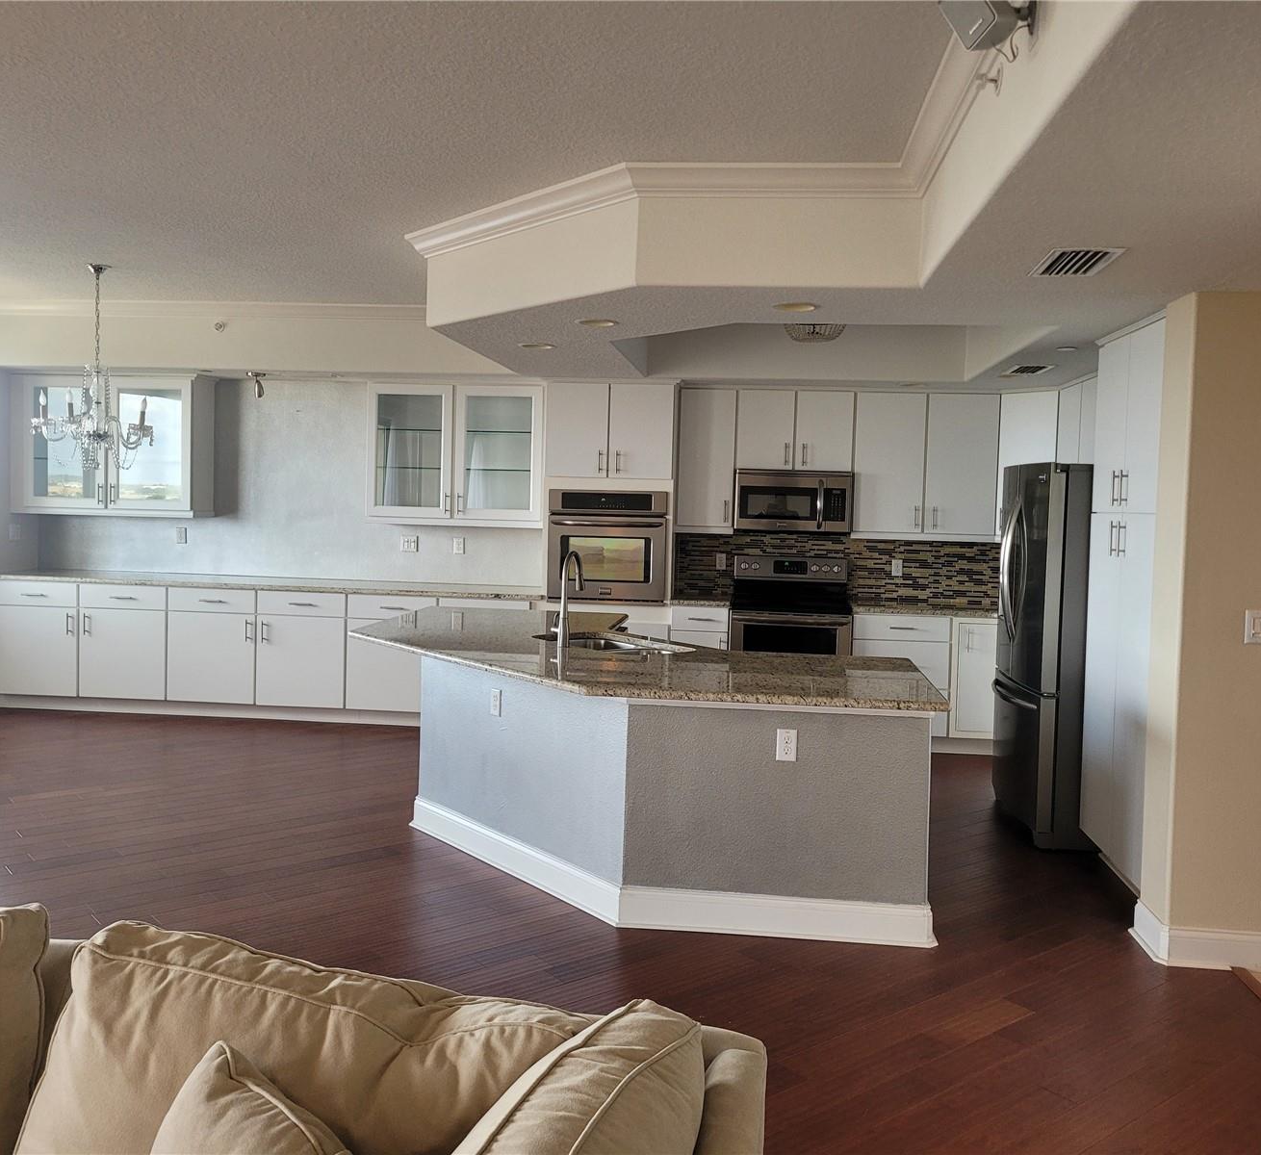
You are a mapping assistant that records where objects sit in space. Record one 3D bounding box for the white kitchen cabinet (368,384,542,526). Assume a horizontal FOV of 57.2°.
[{"bbox_3d":[-1.157,-0.831,7.894,1.185,0.936,0.330,2,4,6],"label":"white kitchen cabinet"}]

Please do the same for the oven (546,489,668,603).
[{"bbox_3d":[-0.117,-0.216,7.621,0.770,0.708,0.590,2,4,6],"label":"oven"}]

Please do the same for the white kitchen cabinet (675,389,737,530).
[{"bbox_3d":[0.519,-0.783,7.810,0.388,0.932,0.320,2,3,6],"label":"white kitchen cabinet"}]

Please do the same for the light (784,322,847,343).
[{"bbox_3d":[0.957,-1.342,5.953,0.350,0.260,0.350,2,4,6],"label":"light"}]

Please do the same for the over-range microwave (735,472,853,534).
[{"bbox_3d":[1.079,-0.504,7.708,0.762,0.392,0.410,2,3,6],"label":"over-range microwave"}]

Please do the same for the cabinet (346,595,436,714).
[{"bbox_3d":[-1.540,0.486,7.919,0.610,0.754,0.610,2,3,6],"label":"cabinet"}]

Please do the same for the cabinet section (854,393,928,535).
[{"bbox_3d":[1.684,-0.734,7.579,0.446,0.899,0.335,2,2,7],"label":"cabinet section"}]

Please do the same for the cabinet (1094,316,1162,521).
[{"bbox_3d":[2.406,-0.633,4.880,0.600,0.740,0.890,2,4,6],"label":"cabinet"}]

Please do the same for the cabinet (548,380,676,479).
[{"bbox_3d":[-0.105,-0.956,7.715,0.825,0.620,0.620,2,3,6],"label":"cabinet"}]

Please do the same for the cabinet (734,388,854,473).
[{"bbox_3d":[1.081,-0.968,7.648,0.745,0.524,0.330,2,4,6],"label":"cabinet"}]

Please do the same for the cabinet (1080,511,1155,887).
[{"bbox_3d":[2.293,0.461,4.725,0.600,1.434,0.860,2,3,6],"label":"cabinet"}]

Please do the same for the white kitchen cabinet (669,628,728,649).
[{"bbox_3d":[0.465,0.621,7.692,0.386,0.619,0.610,2,3,6],"label":"white kitchen cabinet"}]

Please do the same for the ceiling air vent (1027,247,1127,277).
[{"bbox_3d":[1.377,-0.980,3.587,0.214,0.025,0.410,2,3,6],"label":"ceiling air vent"}]

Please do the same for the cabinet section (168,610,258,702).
[{"bbox_3d":[-2.789,0.526,8.087,0.626,0.622,0.600,2,2,7],"label":"cabinet section"}]

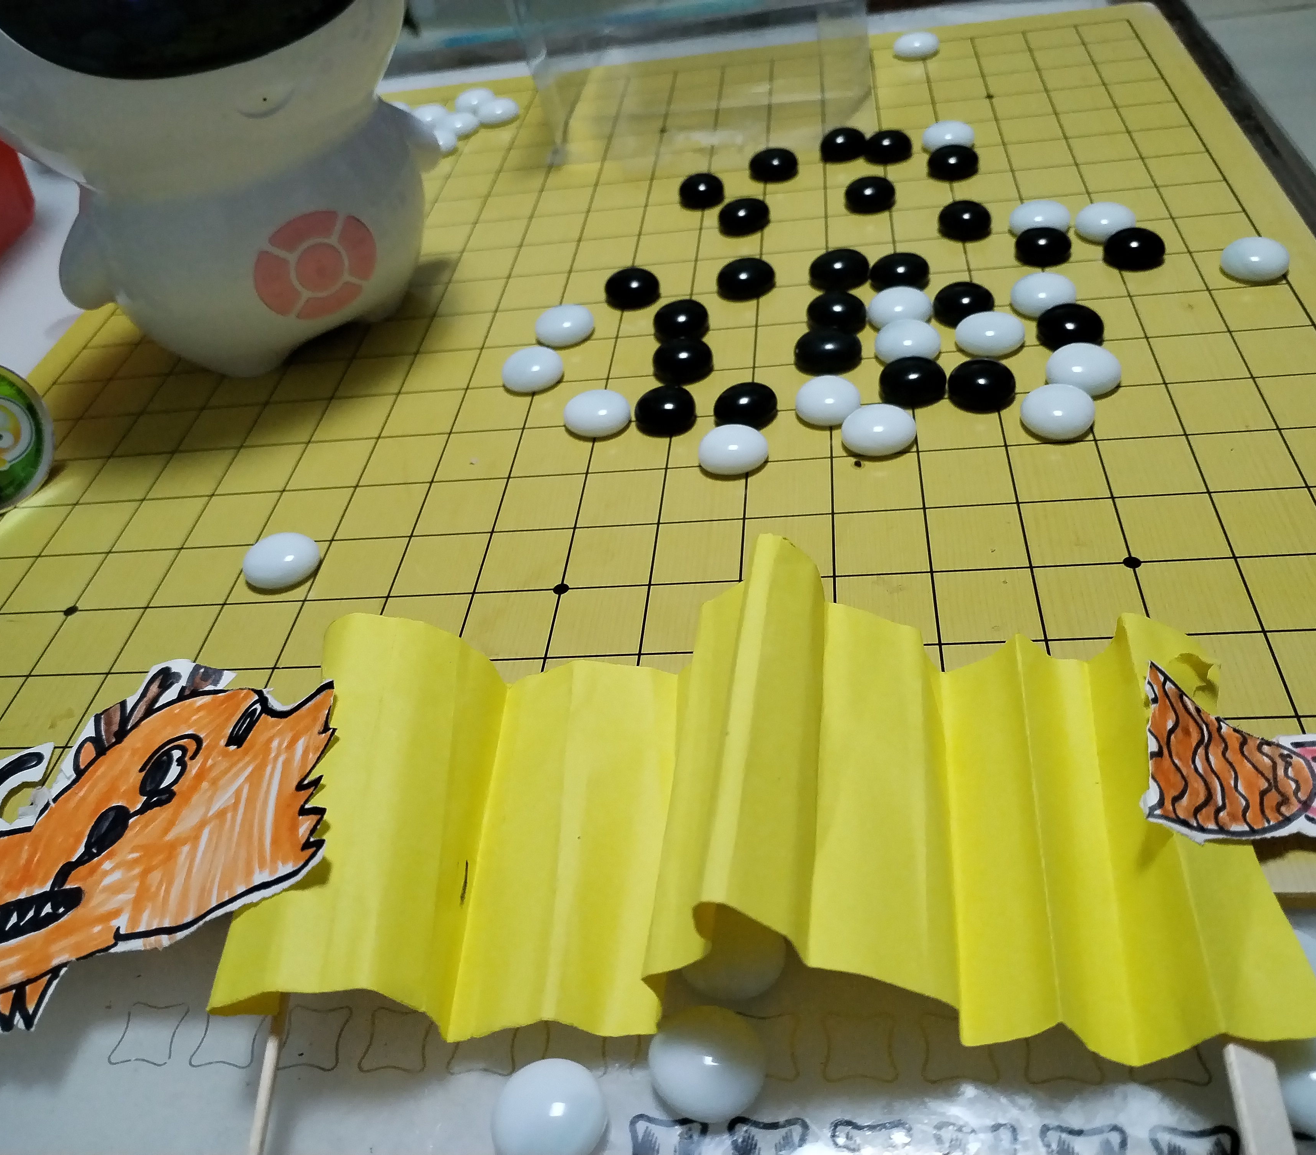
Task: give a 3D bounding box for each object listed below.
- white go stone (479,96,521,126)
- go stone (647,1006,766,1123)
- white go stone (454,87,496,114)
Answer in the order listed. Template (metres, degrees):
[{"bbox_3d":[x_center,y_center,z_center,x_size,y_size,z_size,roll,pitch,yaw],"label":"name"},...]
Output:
[{"bbox_3d":[-0.074,-0.217,0.539,0.020,0.010,0.020,-3,43,9],"label":"white go stone"},{"bbox_3d":[0.008,0.083,0.199,0.020,0.010,0.020,-3,43,9],"label":"go stone"},{"bbox_3d":[-0.089,-0.233,0.566,0.020,0.010,0.020,-3,43,10],"label":"white go stone"}]

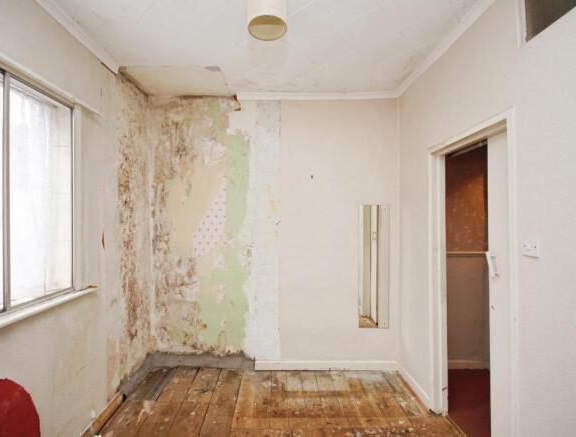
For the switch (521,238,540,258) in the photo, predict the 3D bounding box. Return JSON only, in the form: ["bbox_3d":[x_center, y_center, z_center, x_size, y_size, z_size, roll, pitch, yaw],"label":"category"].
[{"bbox_3d":[1.175,0.140,1.324,0.013,0.086,0.086,0,0,-2],"label":"switch"}]

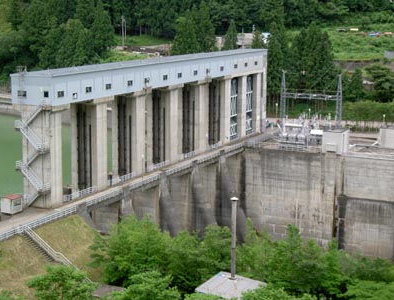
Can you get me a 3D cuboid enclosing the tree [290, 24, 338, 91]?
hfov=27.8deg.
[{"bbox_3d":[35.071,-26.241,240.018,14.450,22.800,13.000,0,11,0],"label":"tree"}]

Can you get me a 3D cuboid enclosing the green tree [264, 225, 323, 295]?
[{"bbox_3d":[11.257,12.986,93.007,7.000,8.890,6.300,0,11,0],"label":"green tree"}]

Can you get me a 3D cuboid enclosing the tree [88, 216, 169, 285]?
[{"bbox_3d":[-8.805,13.283,104.008,10.440,10.060,9.390,0,11,0],"label":"tree"}]

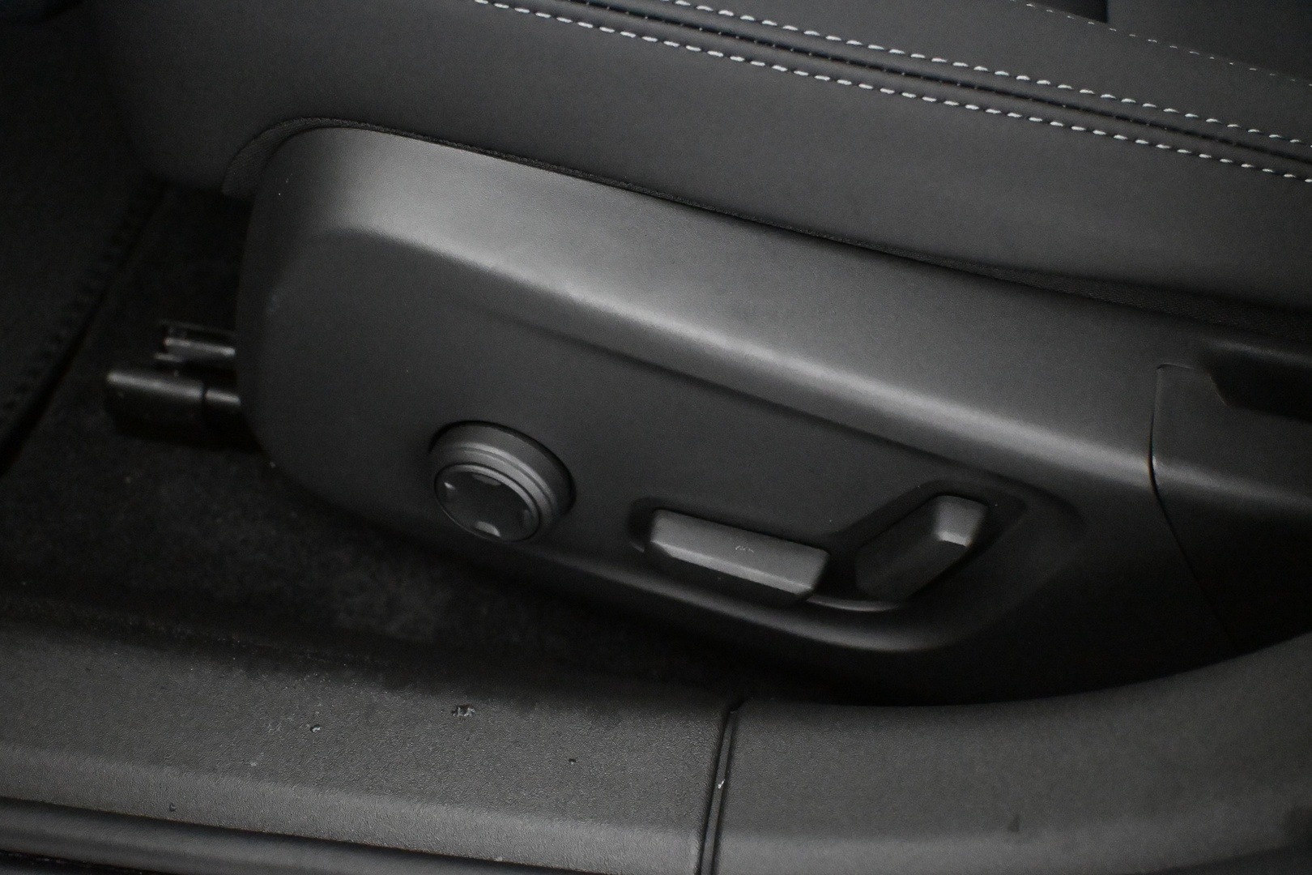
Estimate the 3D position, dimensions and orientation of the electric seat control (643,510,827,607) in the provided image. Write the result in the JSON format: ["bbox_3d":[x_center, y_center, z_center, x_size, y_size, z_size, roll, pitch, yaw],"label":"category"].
[{"bbox_3d":[0.028,0.042,0.513,0.063,0.015,0.018,14,49,6],"label":"electric seat control"}]

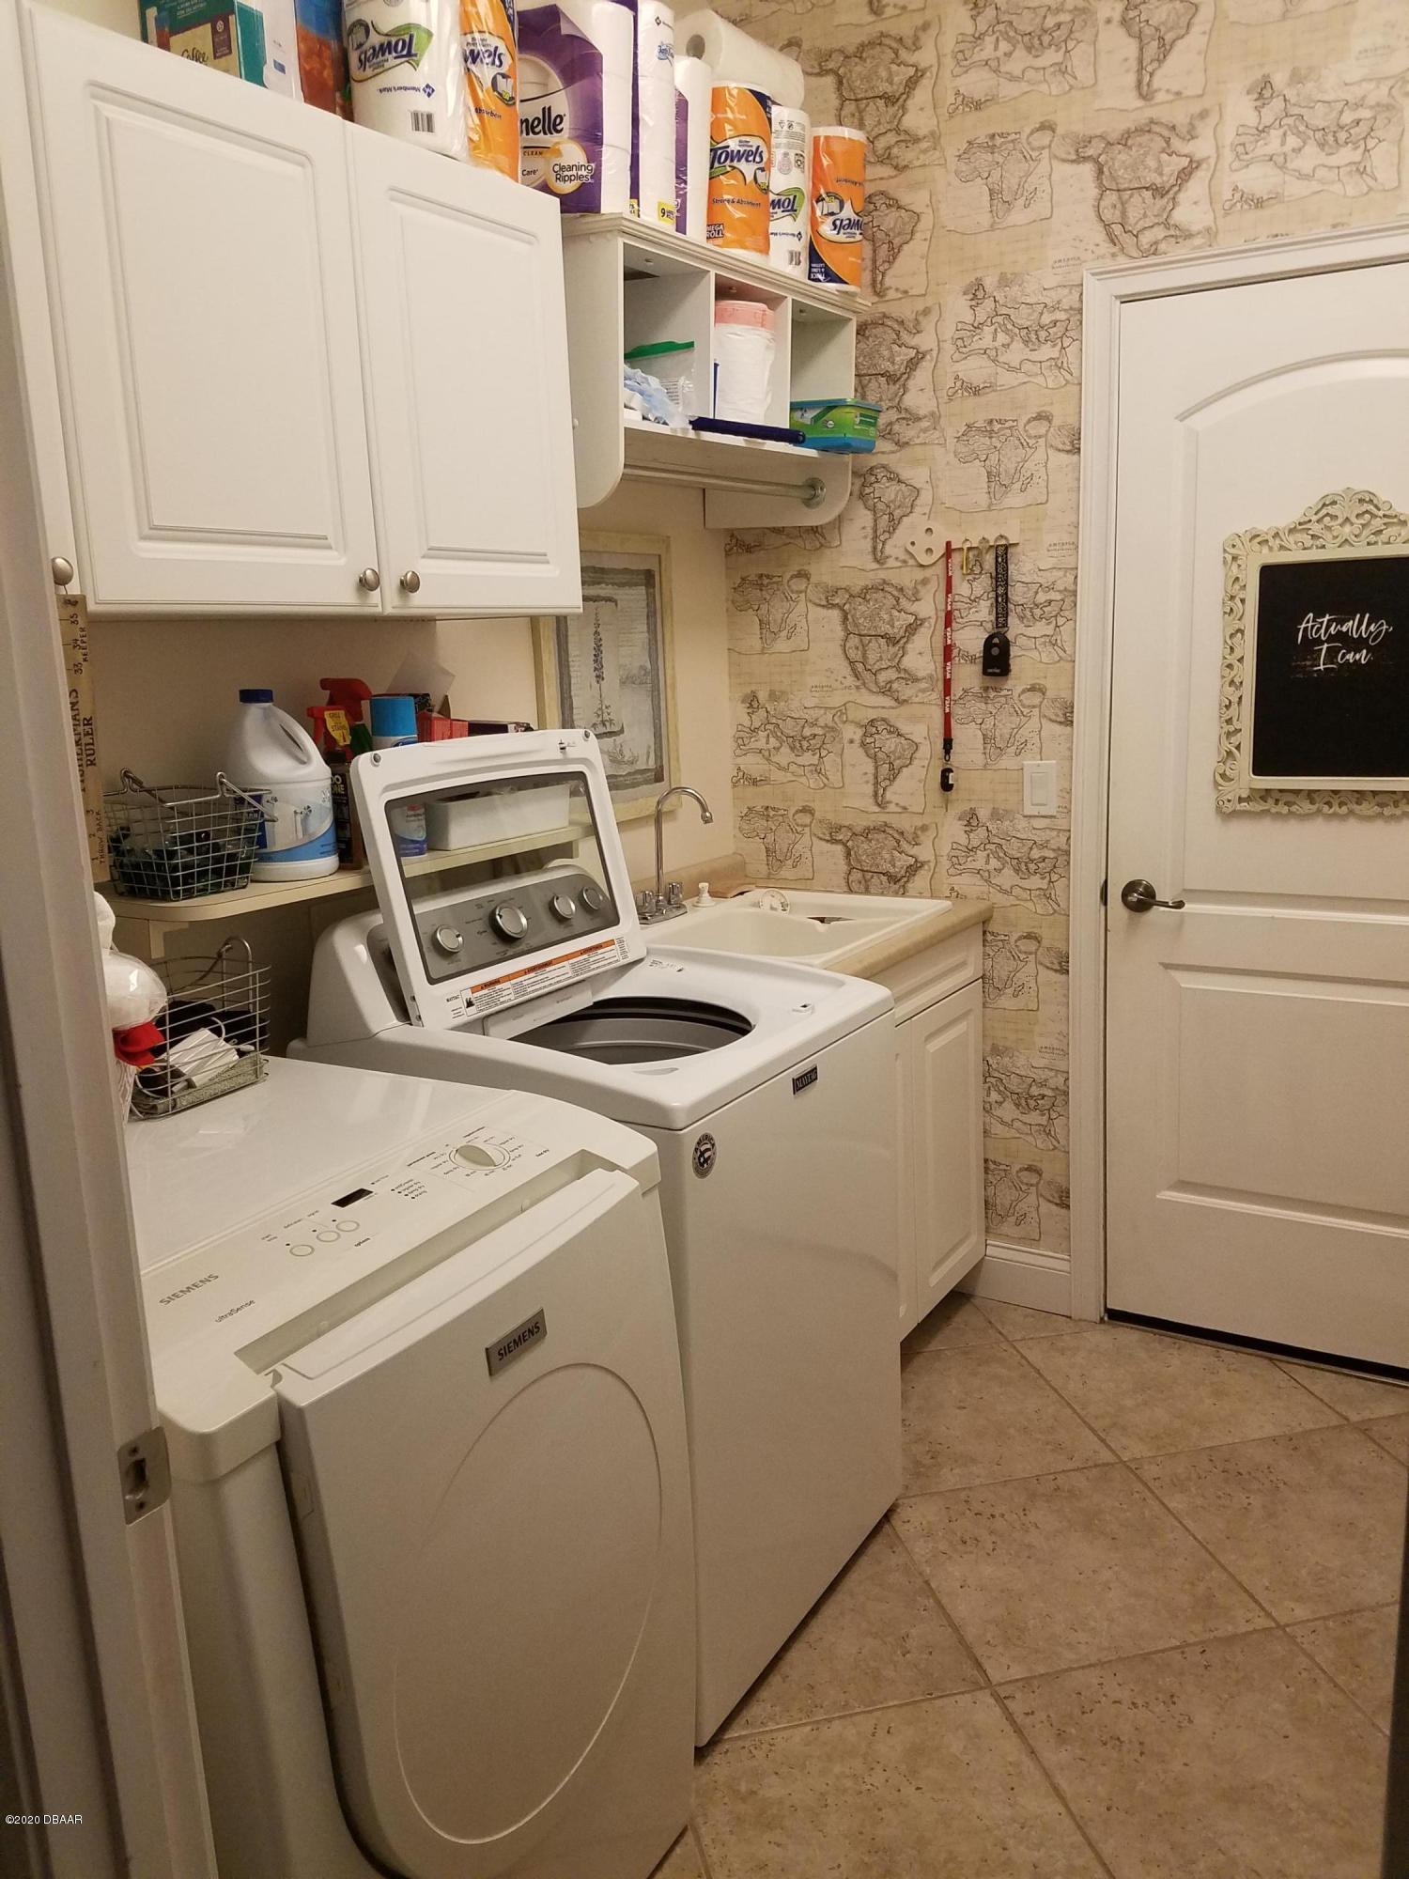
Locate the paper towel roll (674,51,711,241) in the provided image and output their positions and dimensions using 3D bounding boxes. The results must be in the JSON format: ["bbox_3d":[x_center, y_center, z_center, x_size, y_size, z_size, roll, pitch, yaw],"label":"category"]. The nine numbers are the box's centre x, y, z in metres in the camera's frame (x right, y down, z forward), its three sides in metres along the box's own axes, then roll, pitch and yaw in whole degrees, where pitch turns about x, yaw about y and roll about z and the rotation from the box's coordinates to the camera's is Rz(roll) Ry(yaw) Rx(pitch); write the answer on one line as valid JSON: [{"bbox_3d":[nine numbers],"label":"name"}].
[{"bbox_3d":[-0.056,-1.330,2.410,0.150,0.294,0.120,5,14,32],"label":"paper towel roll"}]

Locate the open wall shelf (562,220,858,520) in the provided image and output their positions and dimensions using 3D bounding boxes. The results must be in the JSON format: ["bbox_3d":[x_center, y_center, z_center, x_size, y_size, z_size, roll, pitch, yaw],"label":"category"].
[{"bbox_3d":[-0.058,-1.026,2.676,0.398,0.411,0.874,5,14,32],"label":"open wall shelf"}]

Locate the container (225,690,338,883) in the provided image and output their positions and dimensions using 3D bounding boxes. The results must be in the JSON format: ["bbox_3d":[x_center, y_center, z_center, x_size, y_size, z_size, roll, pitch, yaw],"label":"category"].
[{"bbox_3d":[-0.606,-0.218,1.979,0.160,0.259,0.110,-10,14,-31],"label":"container"}]

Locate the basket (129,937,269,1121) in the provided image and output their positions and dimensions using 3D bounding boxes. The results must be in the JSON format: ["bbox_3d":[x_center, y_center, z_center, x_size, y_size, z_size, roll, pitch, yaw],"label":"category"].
[{"bbox_3d":[-0.722,0.112,1.893,0.187,0.190,0.255,5,14,32],"label":"basket"}]

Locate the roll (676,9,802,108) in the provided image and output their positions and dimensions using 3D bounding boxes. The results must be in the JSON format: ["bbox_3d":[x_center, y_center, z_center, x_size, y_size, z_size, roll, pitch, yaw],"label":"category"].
[{"bbox_3d":[0.064,-1.578,2.566,0.120,0.120,0.280,5,13,33],"label":"roll"}]

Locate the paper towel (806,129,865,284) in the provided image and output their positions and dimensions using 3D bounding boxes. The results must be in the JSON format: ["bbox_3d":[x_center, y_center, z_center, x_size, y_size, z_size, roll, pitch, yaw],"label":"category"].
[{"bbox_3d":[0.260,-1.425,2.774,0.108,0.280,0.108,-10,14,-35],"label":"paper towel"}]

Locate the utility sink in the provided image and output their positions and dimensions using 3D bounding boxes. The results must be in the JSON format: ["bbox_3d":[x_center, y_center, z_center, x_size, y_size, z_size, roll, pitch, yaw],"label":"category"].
[{"bbox_3d":[0.139,0.090,2.861,0.550,0.280,0.650,5,13,33],"label":"utility sink"}]

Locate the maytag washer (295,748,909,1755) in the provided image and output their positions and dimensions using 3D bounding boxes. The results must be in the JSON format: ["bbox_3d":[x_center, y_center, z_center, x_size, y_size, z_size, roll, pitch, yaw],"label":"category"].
[{"bbox_3d":[-0.147,0.374,2.257,0.690,1.364,0.695,5,14,32],"label":"maytag washer"}]

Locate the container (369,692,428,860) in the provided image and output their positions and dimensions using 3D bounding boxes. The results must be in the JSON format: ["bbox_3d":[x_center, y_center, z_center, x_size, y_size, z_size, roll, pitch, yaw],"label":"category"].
[{"bbox_3d":[-0.466,-0.248,2.136,0.070,0.240,0.070,-5,12,-12],"label":"container"}]

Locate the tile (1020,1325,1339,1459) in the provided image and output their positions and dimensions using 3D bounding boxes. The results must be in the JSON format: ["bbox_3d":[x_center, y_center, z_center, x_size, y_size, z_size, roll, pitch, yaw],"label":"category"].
[{"bbox_3d":[0.920,0.871,2.778,0.458,0.010,0.458,-5,11,-12],"label":"tile"}]

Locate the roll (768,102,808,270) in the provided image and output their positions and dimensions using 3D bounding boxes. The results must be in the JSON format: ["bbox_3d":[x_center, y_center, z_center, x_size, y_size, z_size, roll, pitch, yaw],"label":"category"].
[{"bbox_3d":[0.139,-1.397,2.667,0.114,0.280,0.114,-2,11,0],"label":"roll"}]

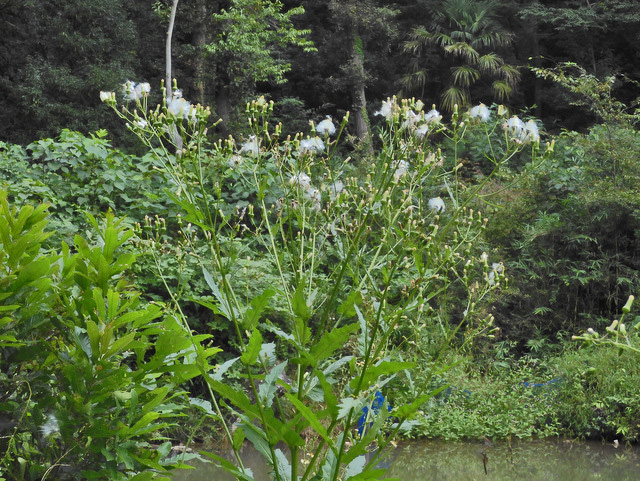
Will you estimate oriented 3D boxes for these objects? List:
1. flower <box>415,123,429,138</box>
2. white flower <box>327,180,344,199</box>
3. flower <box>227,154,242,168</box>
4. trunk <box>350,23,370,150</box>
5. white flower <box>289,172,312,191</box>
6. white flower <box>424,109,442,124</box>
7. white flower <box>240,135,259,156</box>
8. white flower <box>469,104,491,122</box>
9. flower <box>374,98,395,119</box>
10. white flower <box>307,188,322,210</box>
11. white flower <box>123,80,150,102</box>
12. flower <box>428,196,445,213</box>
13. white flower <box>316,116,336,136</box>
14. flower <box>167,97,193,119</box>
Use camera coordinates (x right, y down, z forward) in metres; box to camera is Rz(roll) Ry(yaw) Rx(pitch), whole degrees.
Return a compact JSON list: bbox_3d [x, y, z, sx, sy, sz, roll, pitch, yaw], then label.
[{"bbox_3d":[0.139,-0.151,1.950,0.019,0.022,0.021,0,0,0],"label":"flower"},{"bbox_3d":[0.022,-0.073,2.050,0.026,0.026,0.026,0,0,0],"label":"white flower"},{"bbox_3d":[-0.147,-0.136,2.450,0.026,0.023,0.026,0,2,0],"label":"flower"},{"bbox_3d":[0.513,-1.987,18.500,0.240,1.620,0.240,-3,2,0],"label":"trunk"},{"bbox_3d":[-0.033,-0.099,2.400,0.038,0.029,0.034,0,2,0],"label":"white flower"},{"bbox_3d":[0.155,-0.170,1.950,0.025,0.022,0.025,0,0,0],"label":"white flower"},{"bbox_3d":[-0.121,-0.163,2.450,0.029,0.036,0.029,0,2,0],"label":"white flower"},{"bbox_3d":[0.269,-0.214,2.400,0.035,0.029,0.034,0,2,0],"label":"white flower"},{"bbox_3d":[0.088,-0.181,1.950,0.027,0.027,0.027,0,0,0],"label":"flower"},{"bbox_3d":[-0.008,-0.058,2.000,0.022,0.031,0.022,0,0,0],"label":"white flower"},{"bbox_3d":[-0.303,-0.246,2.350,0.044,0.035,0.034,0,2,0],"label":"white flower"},{"bbox_3d":[0.160,-0.049,1.950,0.022,0.022,0.022,0,0,0],"label":"flower"},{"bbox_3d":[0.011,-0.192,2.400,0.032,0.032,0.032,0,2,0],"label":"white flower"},{"bbox_3d":[-0.192,-0.182,1.950,0.036,0.030,0.027,0,0,0],"label":"flower"}]

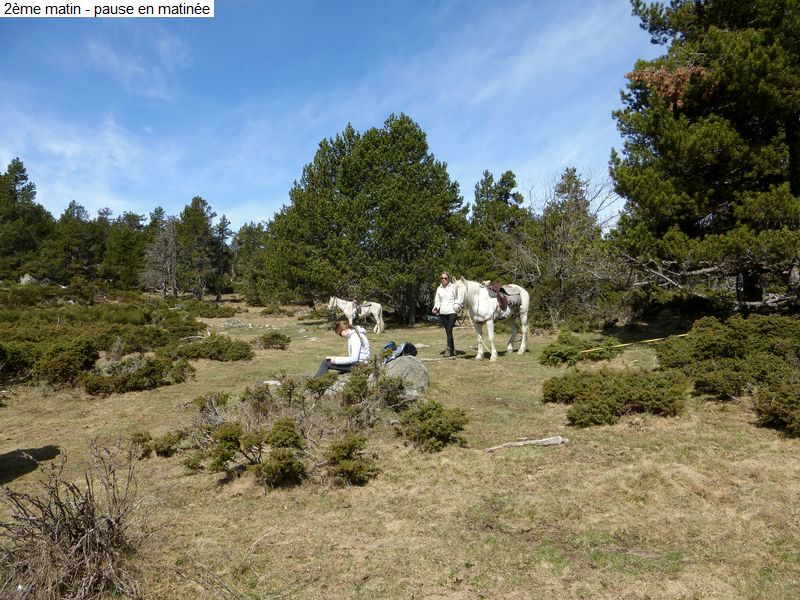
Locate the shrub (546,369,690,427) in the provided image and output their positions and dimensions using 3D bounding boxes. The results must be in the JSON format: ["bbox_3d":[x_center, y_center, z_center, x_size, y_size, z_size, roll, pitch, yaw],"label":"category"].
[{"bbox_3d":[2.459,1.087,6.450,1.580,0.430,1.200,0,2,14],"label":"shrub"}]

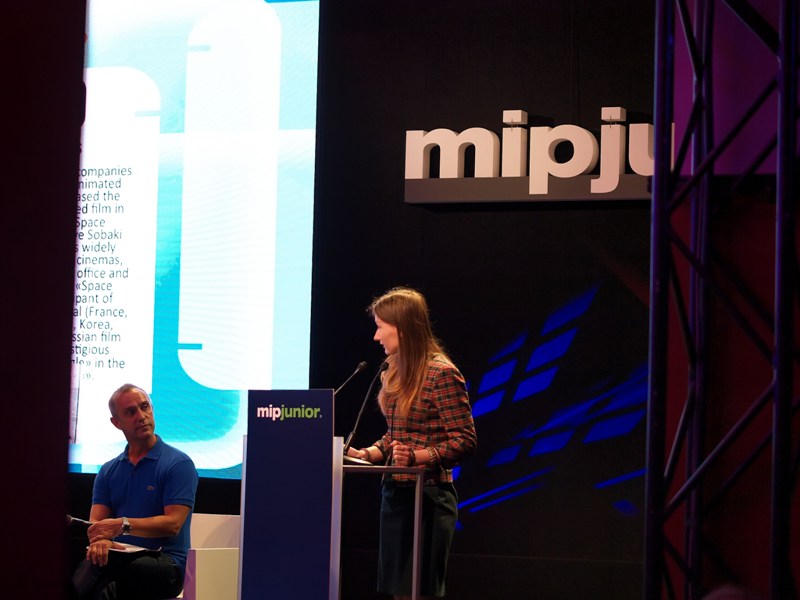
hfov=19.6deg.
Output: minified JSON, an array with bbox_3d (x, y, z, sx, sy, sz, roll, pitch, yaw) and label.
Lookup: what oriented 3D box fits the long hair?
[{"bbox_3d":[0.031,0.190,8.530,0.290,0.470,0.250,2,-4,-7],"label":"long hair"}]

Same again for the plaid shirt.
[{"bbox_3d":[0.091,0.442,8.550,0.310,0.470,0.410,5,-5,-44],"label":"plaid shirt"}]

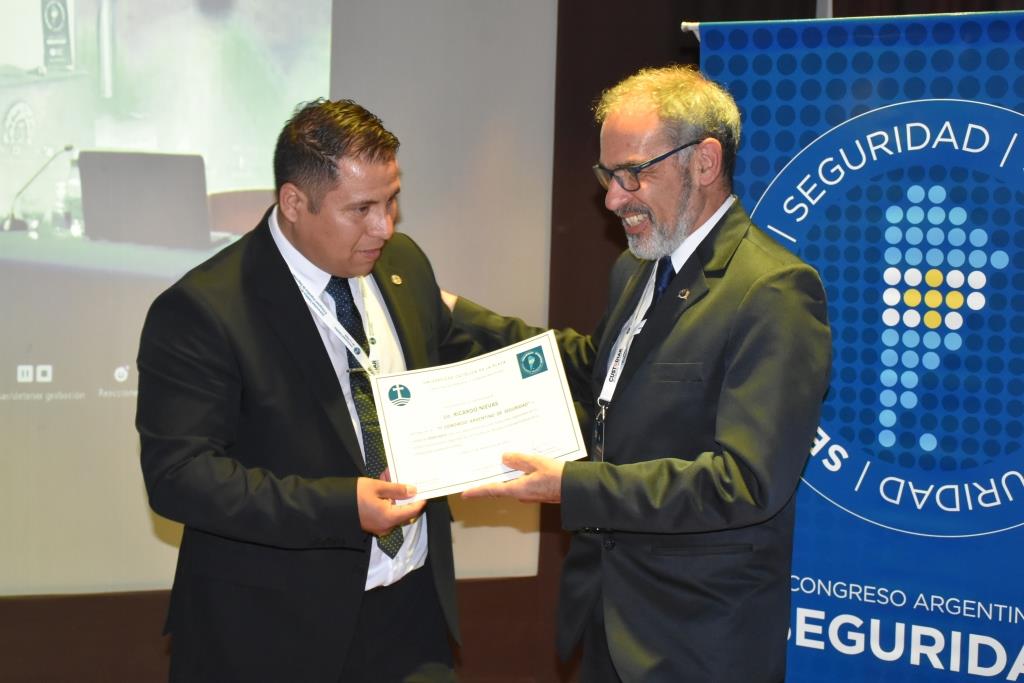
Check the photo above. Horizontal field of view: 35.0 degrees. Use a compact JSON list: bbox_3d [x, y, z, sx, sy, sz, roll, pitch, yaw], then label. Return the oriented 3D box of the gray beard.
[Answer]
[{"bbox_3d":[0.210,-0.187,2.420,0.105,0.125,0.140,-20,14,-29],"label":"gray beard"}]

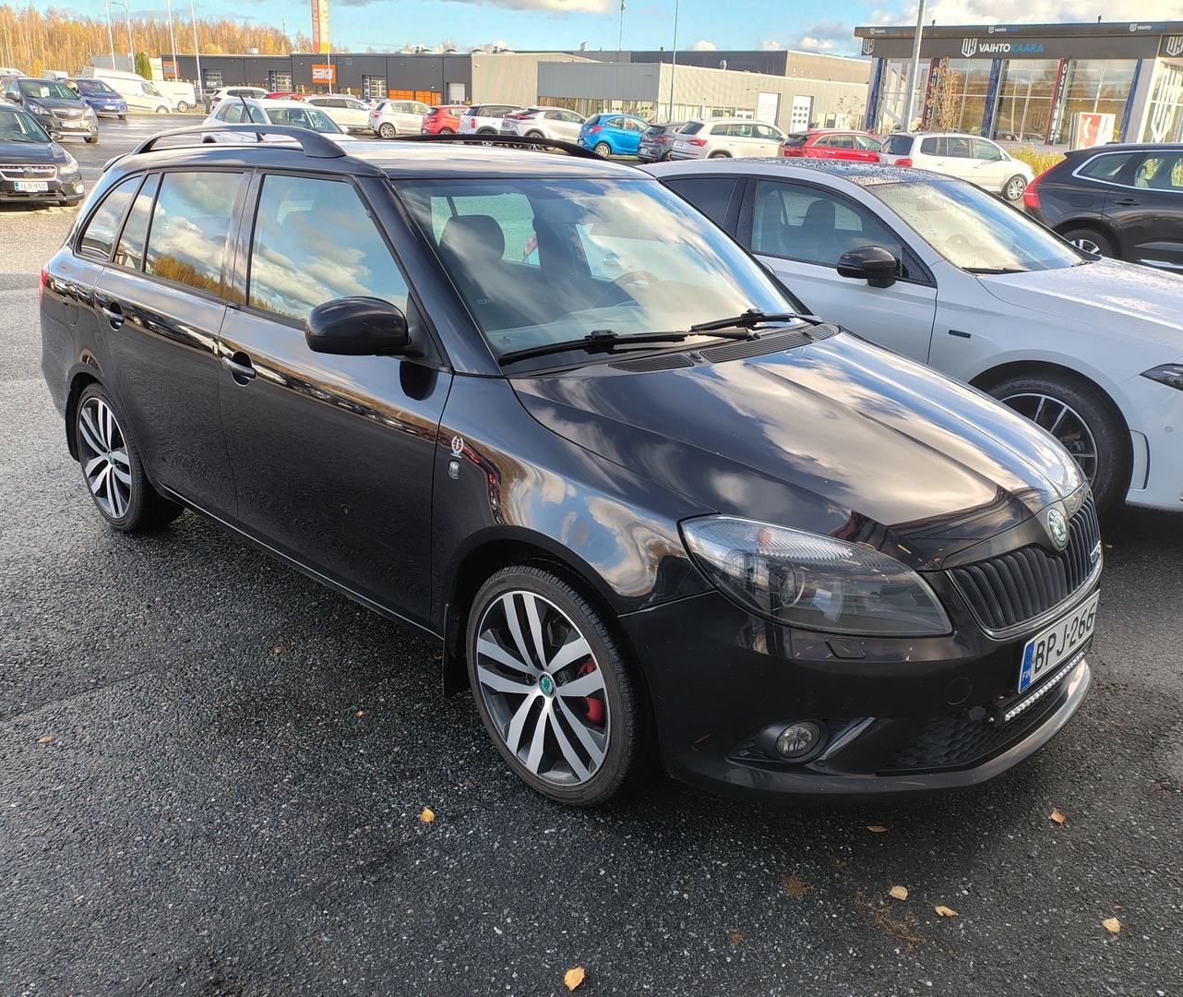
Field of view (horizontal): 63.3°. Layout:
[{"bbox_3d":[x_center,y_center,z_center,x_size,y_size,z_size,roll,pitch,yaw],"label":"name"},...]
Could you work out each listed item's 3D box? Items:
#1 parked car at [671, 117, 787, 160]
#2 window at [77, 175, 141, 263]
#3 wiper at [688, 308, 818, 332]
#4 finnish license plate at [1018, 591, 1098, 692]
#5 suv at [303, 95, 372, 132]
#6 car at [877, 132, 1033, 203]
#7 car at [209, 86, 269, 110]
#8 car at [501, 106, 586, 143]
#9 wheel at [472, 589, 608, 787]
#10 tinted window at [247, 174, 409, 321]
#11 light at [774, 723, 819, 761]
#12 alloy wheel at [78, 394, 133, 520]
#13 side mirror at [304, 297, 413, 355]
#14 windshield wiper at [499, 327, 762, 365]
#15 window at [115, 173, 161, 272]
[{"bbox_3d":[4.776,-10.959,30.160,4.697,1.670,1.882,-6,22,-21],"label":"parked car"},{"bbox_3d":[-1.825,-1.066,3.628,0.461,0.322,0.060,20,7,42],"label":"window"},{"bbox_3d":[0.490,-0.535,2.890,0.570,0.060,0.070,-9,21,-36],"label":"wiper"},{"bbox_3d":[1.069,0.325,2.190,0.025,0.117,0.430,16,23,42],"label":"finnish license plate"},{"bbox_3d":[-11.130,-17.390,43.500,4.500,1.580,1.830,-8,25,-25],"label":"suv"},{"bbox_3d":[10.350,-9.400,27.100,4.400,1.650,1.800,-3,20,-16],"label":"car"},{"bbox_3d":[-19.300,-22.450,54.400,4.500,1.670,1.840,-13,28,-34],"label":"car"},{"bbox_3d":[-1.196,-13.470,35.108,4.362,1.560,1.832,-8,23,-27],"label":"car"},{"bbox_3d":[-0.071,0.442,2.345,0.190,0.470,0.470,-14,25,-42],"label":"wheel"},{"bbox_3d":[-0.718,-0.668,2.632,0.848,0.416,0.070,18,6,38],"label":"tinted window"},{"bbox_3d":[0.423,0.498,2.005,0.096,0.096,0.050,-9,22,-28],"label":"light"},{"bbox_3d":[-1.861,-0.178,3.832,0.465,0.465,0.170,18,25,40],"label":"alloy wheel"},{"bbox_3d":[-0.563,-0.410,2.311,0.120,0.135,0.210,18,25,40],"label":"side mirror"},{"bbox_3d":[0.104,-0.416,2.555,0.730,0.060,0.080,-10,23,-24],"label":"windshield wiper"},{"bbox_3d":[-1.628,-0.997,3.453,0.230,0.355,0.025,19,7,39],"label":"window"}]

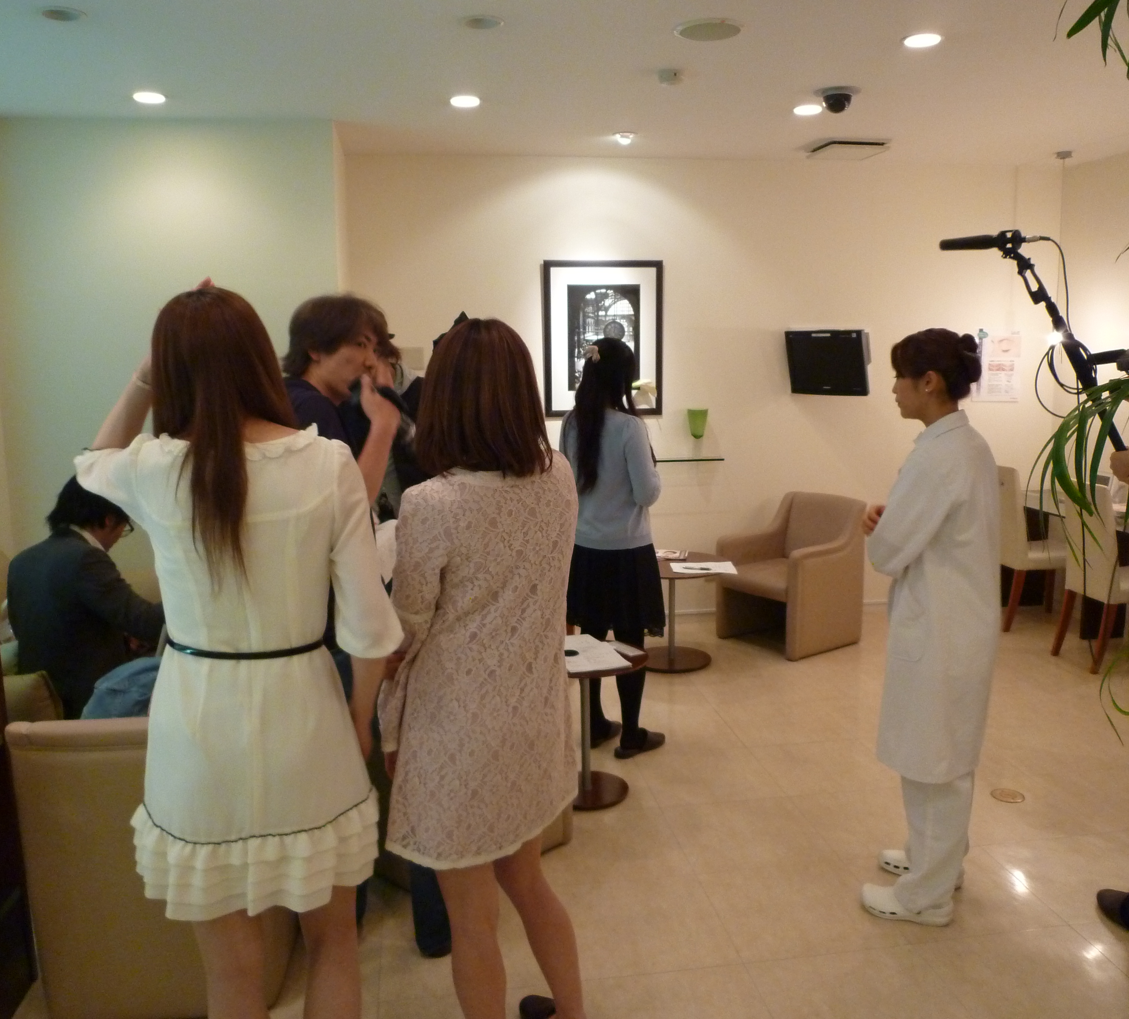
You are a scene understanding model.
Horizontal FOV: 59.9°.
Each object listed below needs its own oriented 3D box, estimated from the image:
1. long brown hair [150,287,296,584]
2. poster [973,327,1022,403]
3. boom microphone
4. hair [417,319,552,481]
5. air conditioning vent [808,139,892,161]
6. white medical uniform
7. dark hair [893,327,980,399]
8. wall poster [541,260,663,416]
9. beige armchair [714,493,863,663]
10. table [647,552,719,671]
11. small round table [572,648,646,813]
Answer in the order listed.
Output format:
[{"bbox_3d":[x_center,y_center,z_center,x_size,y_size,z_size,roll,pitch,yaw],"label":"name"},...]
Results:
[{"bbox_3d":[-0.517,-0.112,1.510,0.215,0.450,0.210,-3,9,-16],"label":"long brown hair"},{"bbox_3d":[2.520,-0.837,5.710,0.297,0.420,0.010,-2,9,-8],"label":"poster"},{"bbox_3d":[1.161,-0.727,2.650,0.300,0.057,0.053,3,9,37],"label":"boom microphone"},{"bbox_3d":[-0.148,-0.205,1.783,0.230,0.285,0.235,-5,9,-26],"label":"hair"},{"bbox_3d":[1.524,-1.935,5.298,0.355,0.040,0.380,-2,8,-8],"label":"air conditioning vent"},{"bbox_3d":[0.994,0.402,2.644,0.320,1.330,0.430,4,9,29],"label":"white medical uniform"},{"bbox_3d":[0.935,-0.365,2.470,0.235,0.185,0.185,3,9,23],"label":"dark hair"},{"bbox_3d":[0.229,-0.976,5.621,0.685,0.875,0.030,-2,8,-8],"label":"wall poster"},{"bbox_3d":[1.219,0.331,5.289,0.580,0.760,0.570,-7,10,-37],"label":"beige armchair"},{"bbox_3d":[0.541,0.518,4.930,0.600,0.495,0.600,-2,9,-8],"label":"table"},{"bbox_3d":[0.073,0.744,3.436,0.460,0.497,0.460,-1,8,0],"label":"small round table"}]

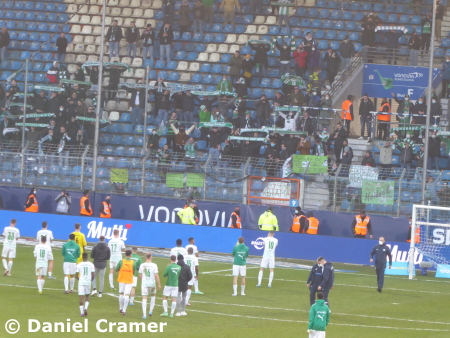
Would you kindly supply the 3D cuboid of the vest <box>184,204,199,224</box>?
[{"bbox_3d":[-1.382,1.713,154.300,0.420,0.720,0.520,4,3,25],"label":"vest"}]

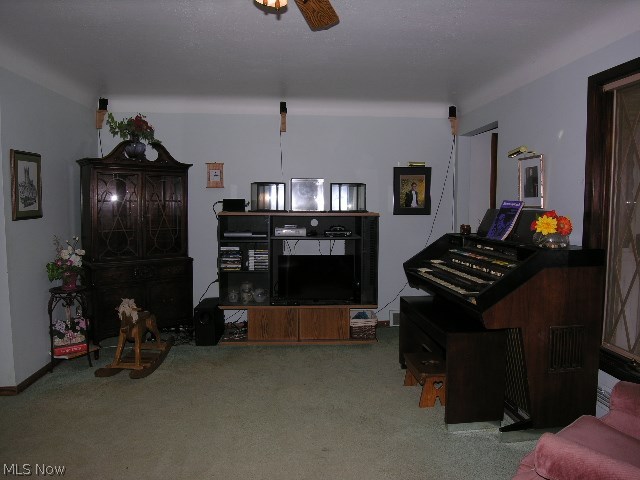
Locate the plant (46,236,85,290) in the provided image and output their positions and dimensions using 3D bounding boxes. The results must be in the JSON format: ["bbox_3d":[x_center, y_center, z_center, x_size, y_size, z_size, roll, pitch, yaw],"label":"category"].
[{"bbox_3d":[-2.085,0.197,3.672,0.280,0.455,0.260,0,5,-5],"label":"plant"}]

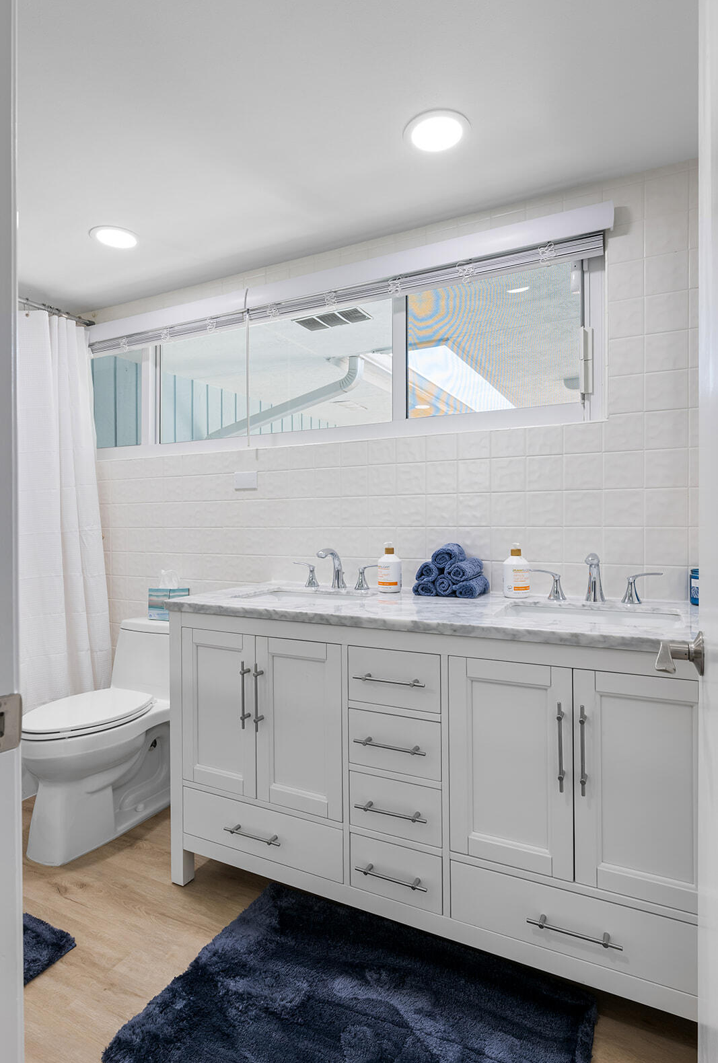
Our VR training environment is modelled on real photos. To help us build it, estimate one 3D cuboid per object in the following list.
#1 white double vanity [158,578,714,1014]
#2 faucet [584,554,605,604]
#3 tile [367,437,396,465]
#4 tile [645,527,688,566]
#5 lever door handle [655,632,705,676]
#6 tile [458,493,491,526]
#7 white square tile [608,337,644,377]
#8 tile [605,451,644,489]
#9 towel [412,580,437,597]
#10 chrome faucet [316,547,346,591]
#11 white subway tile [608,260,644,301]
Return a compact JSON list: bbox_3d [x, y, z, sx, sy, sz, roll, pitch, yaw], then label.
[{"bbox_3d":[0.210,0.647,1.664,1.522,0.878,0.575,0,1,27],"label":"white double vanity"},{"bbox_3d":[0.659,0.131,1.600,0.052,0.141,0.155,0,0,27],"label":"faucet"},{"bbox_3d":[0.085,-0.282,2.023,0.108,0.087,0.010,0,0,27],"label":"tile"},{"bbox_3d":[0.878,0.042,1.625,0.108,0.108,0.010,0,0,27],"label":"tile"},{"bbox_3d":[0.485,0.190,0.861,0.066,0.069,0.135,0,0,24],"label":"lever door handle"},{"bbox_3d":[0.382,-0.069,1.877,0.108,0.108,0.009,0,0,27],"label":"tile"},{"bbox_3d":[0.791,-0.516,1.679,0.092,0.110,0.008,0,1,27],"label":"white square tile"},{"bbox_3d":[0.785,-0.181,1.688,0.110,0.110,0.008,0,1,27],"label":"tile"},{"bbox_3d":[0.241,0.180,1.873,0.080,0.050,0.140,0,1,27],"label":"towel"},{"bbox_3d":[-0.094,0.132,2.007,0.052,0.146,0.172,0,1,27],"label":"chrome faucet"},{"bbox_3d":[0.787,-0.736,1.673,0.095,0.108,0.009,0,0,27],"label":"white subway tile"}]

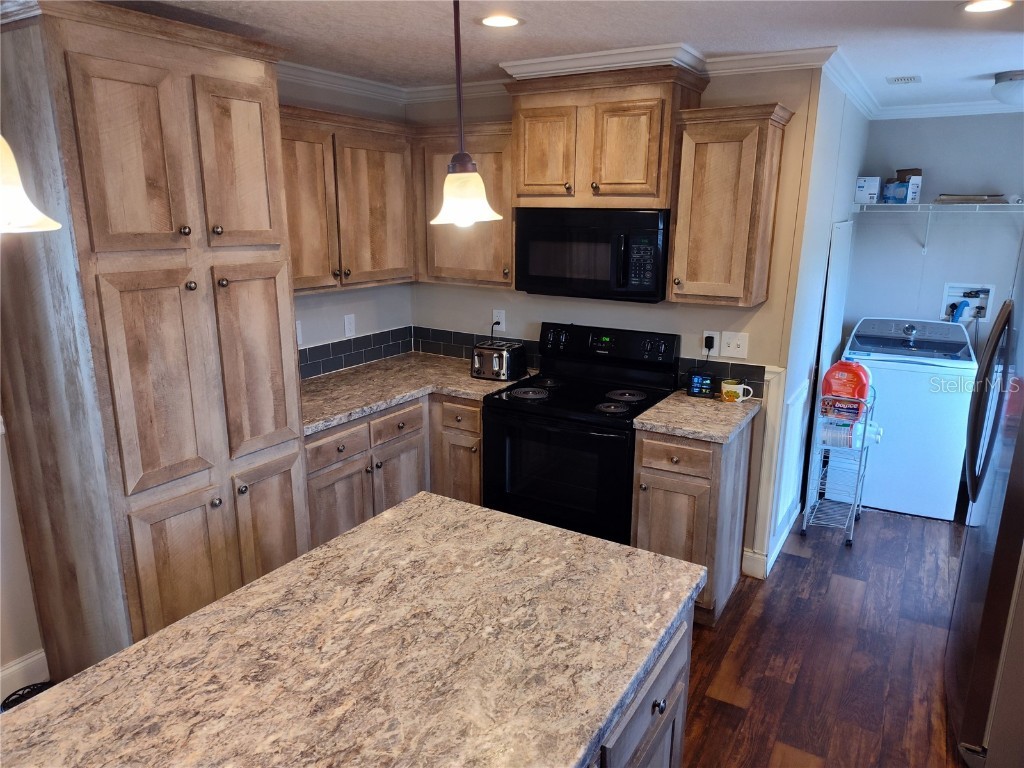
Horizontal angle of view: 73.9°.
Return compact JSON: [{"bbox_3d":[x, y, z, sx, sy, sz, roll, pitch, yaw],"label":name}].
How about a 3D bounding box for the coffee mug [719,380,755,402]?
[{"bbox_3d":[1.070,0.035,3.204,0.148,0.088,0.100,5,15,18],"label":"coffee mug"}]

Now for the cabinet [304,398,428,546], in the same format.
[{"bbox_3d":[-0.903,0.505,3.378,0.615,0.871,0.875,9,16,30],"label":"cabinet"}]

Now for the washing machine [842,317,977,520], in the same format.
[{"bbox_3d":[2.438,0.184,4.249,0.688,1.070,0.695,8,17,28],"label":"washing machine"}]

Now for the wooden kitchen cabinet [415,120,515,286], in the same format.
[{"bbox_3d":[-0.168,-0.918,3.548,0.602,0.776,0.335,9,17,30],"label":"wooden kitchen cabinet"}]

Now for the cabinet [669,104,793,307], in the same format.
[{"bbox_3d":[0.942,-0.762,2.964,0.405,0.792,0.335,9,16,30],"label":"cabinet"}]

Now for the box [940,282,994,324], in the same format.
[{"bbox_3d":[3.012,-0.543,4.503,0.275,0.235,0.083,9,17,30],"label":"box"}]

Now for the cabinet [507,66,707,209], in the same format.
[{"bbox_3d":[0.417,-1.108,3.177,0.860,0.562,0.385,9,16,30],"label":"cabinet"}]

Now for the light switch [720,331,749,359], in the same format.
[{"bbox_3d":[1.055,-0.184,3.229,0.120,0.117,0.013,9,16,30],"label":"light switch"}]

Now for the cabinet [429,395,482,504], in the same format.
[{"bbox_3d":[-0.112,0.426,3.704,0.333,0.882,0.612,9,17,30],"label":"cabinet"}]

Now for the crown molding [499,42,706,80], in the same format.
[{"bbox_3d":[0.409,-1.382,3.008,0.826,0.063,0.418,9,17,30],"label":"crown molding"}]

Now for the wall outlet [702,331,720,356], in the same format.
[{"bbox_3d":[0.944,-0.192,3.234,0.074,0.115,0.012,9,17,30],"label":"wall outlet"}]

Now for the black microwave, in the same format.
[{"bbox_3d":[0.425,-0.635,3.281,0.754,0.392,0.395,9,16,30],"label":"black microwave"}]

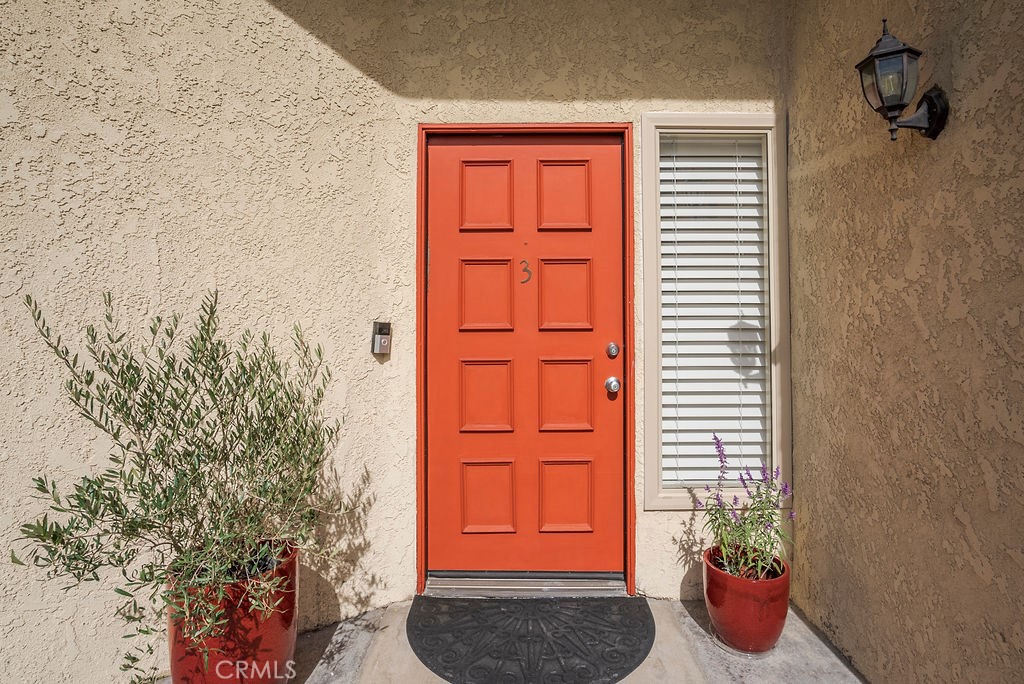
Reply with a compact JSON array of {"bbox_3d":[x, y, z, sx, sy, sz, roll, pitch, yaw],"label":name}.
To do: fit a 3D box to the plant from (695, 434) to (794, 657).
[{"bbox_3d":[0.889,0.740,1.960,0.345,0.755,0.345,0,-1,0],"label":"plant"}]

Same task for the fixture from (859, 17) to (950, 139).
[{"bbox_3d":[1.085,-0.733,1.435,0.230,0.335,0.180,0,-1,2],"label":"fixture"}]

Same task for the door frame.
[{"bbox_3d":[0.064,0.072,2.320,0.965,2.090,0.120,0,-1,1],"label":"door frame"}]

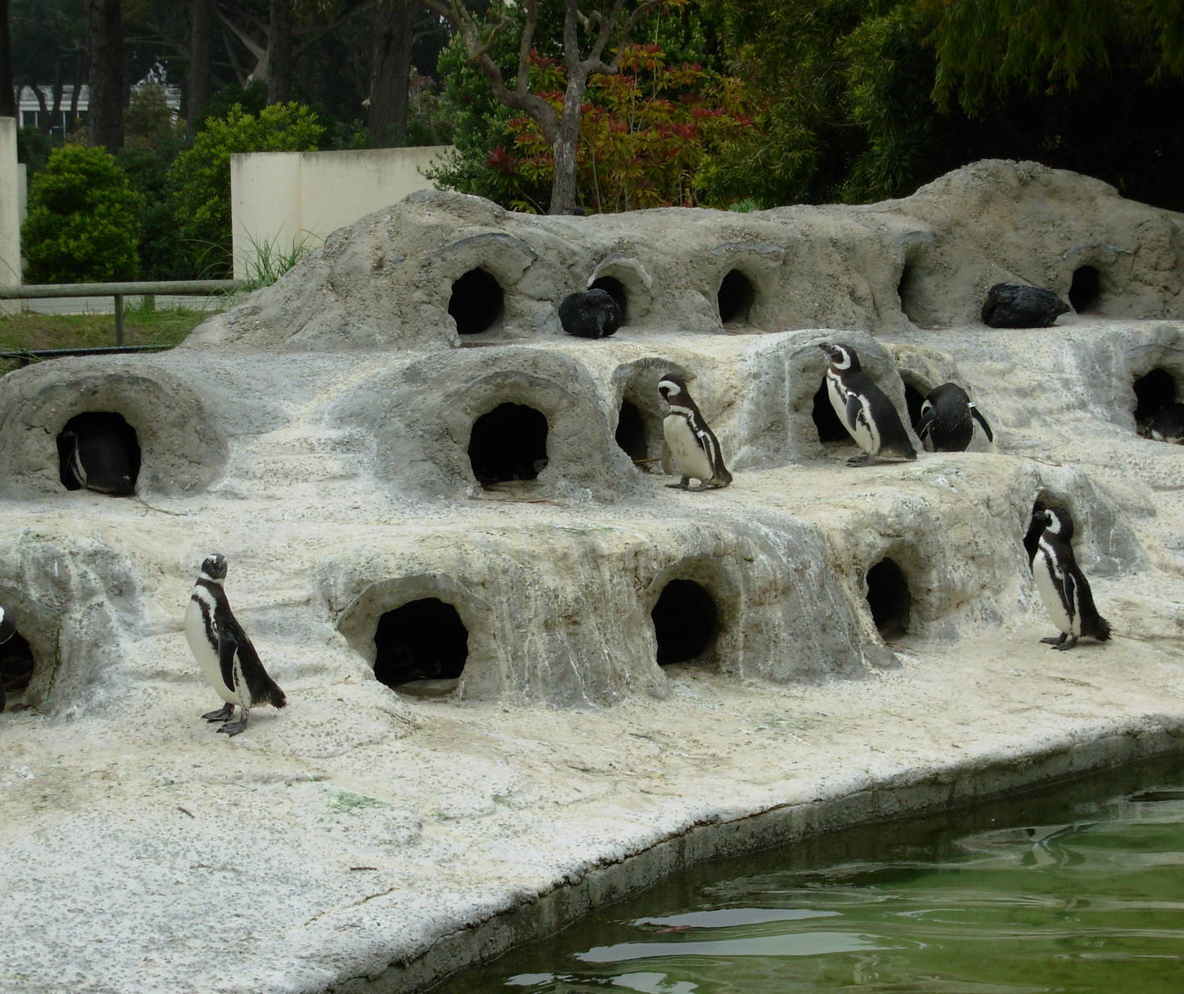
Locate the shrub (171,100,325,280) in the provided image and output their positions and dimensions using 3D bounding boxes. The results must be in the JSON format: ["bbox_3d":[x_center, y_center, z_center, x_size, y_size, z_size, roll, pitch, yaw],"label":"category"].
[{"bbox_3d":[-4.047,-3.478,34.000,1.900,2.250,1.800,0,4,0],"label":"shrub"}]

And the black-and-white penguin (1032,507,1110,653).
[{"bbox_3d":[1.971,0.331,12.000,0.310,0.570,0.200,-2,5,-25],"label":"black-and-white penguin"}]

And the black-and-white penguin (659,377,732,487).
[{"bbox_3d":[0.460,-0.294,13.000,0.290,0.510,0.200,-3,5,-40],"label":"black-and-white penguin"}]

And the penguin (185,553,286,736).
[{"bbox_3d":[-1.223,0.501,9.950,0.330,0.600,0.200,-2,5,-25],"label":"penguin"}]

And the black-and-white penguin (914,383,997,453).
[{"bbox_3d":[1.758,-0.369,14.100,0.340,0.390,0.290,-1,4,-17],"label":"black-and-white penguin"}]

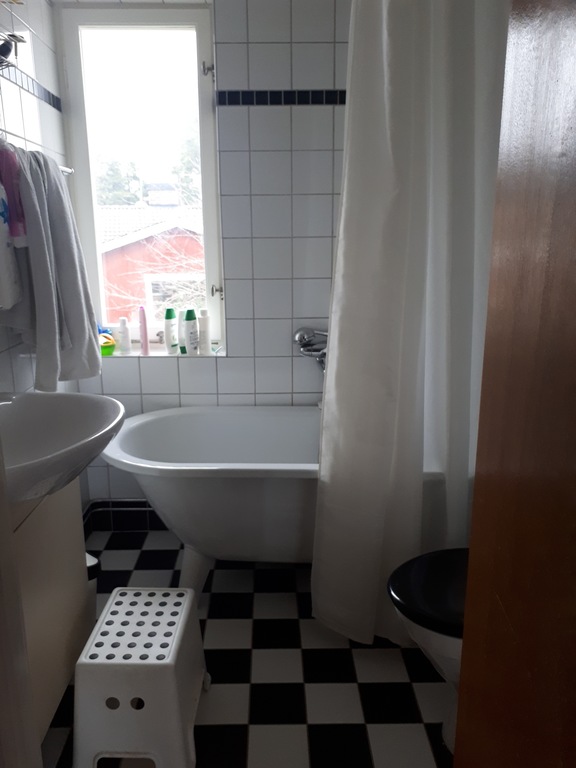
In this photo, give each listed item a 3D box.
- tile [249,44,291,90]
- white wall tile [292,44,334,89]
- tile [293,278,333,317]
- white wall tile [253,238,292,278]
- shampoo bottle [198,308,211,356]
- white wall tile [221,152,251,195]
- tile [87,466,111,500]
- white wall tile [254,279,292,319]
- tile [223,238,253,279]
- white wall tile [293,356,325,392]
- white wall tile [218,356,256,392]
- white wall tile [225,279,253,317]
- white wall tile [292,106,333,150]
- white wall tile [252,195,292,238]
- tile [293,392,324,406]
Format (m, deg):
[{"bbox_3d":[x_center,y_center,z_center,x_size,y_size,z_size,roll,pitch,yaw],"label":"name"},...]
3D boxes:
[{"bbox_3d":[-0.060,-1.128,2.131,0.150,0.150,0.008,0,14,-1],"label":"tile"},{"bbox_3d":[0.092,-1.129,2.134,0.150,0.150,0.008,0,14,-1],"label":"white wall tile"},{"bbox_3d":[0.095,-0.334,2.333,0.150,0.150,0.008,0,14,-1],"label":"tile"},{"bbox_3d":[-0.058,-0.481,2.293,0.150,0.150,0.008,0,14,-1],"label":"white wall tile"},{"bbox_3d":[-0.333,-0.206,2.392,0.046,0.177,0.040,0,13,0],"label":"shampoo bottle"},{"bbox_3d":[-0.193,-0.774,2.207,0.108,0.149,0.010,0,13,0],"label":"white wall tile"},{"bbox_3d":[-0.785,0.412,2.497,0.086,0.147,0.011,-1,14,-1],"label":"tile"},{"bbox_3d":[-0.058,-0.333,2.331,0.150,0.150,0.008,0,14,-1],"label":"white wall tile"},{"bbox_3d":[-0.187,-0.472,2.256,0.105,0.148,0.010,0,15,0],"label":"tile"},{"bbox_3d":[0.096,-0.036,2.374,0.148,0.148,0.010,0,15,0],"label":"white wall tile"},{"bbox_3d":[-0.209,-0.034,2.403,0.150,0.150,0.008,0,14,-1],"label":"white wall tile"},{"bbox_3d":[-0.186,-0.326,2.295,0.105,0.148,0.010,0,15,0],"label":"white wall tile"},{"bbox_3d":[0.090,-0.925,2.174,0.149,0.149,0.010,0,13,0],"label":"white wall tile"},{"bbox_3d":[-0.059,-0.630,2.256,0.150,0.150,0.008,0,14,-1],"label":"white wall tile"},{"bbox_3d":[0.097,0.109,2.413,0.148,0.148,0.010,0,15,0],"label":"tile"}]

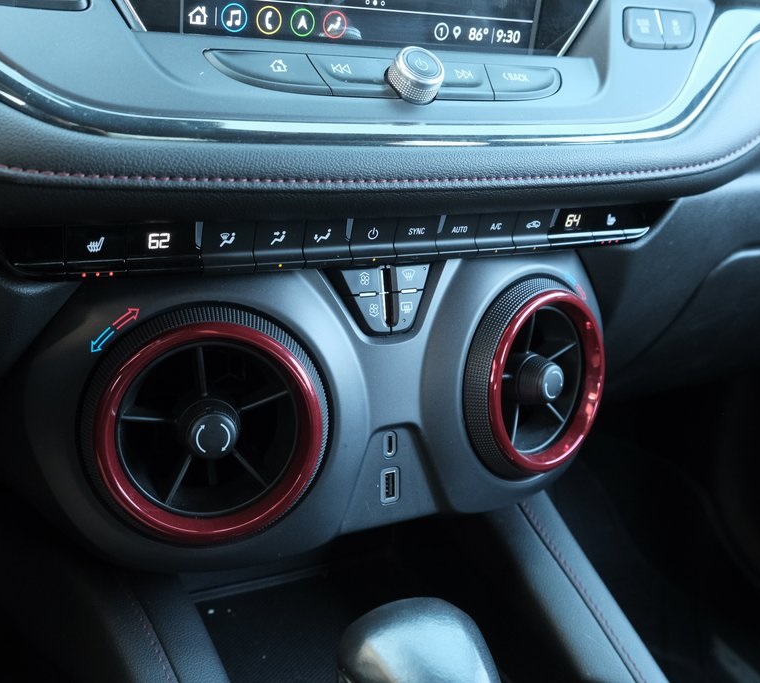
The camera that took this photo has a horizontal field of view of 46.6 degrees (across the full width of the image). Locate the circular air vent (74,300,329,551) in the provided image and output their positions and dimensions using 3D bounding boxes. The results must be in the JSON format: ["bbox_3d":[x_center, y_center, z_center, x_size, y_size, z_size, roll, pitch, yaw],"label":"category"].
[{"bbox_3d":[-0.071,0.038,0.371,0.094,0.094,0.013,-4,10,-15],"label":"circular air vent"}]

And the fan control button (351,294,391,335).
[{"bbox_3d":[-0.006,-0.013,0.409,0.019,0.017,0.007,-7,11,-28],"label":"fan control button"}]

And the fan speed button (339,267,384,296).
[{"bbox_3d":[-0.010,-0.028,0.406,0.022,0.013,0.007,-7,11,-28],"label":"fan speed button"}]

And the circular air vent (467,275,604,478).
[{"bbox_3d":[0.080,0.019,0.459,0.104,0.104,0.030,-10,13,-40],"label":"circular air vent"}]

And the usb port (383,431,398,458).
[{"bbox_3d":[0.003,0.049,0.425,0.007,0.014,0.009,-7,11,-28],"label":"usb port"}]

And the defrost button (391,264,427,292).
[{"bbox_3d":[0.013,-0.030,0.418,0.019,0.013,0.007,-7,11,-28],"label":"defrost button"}]

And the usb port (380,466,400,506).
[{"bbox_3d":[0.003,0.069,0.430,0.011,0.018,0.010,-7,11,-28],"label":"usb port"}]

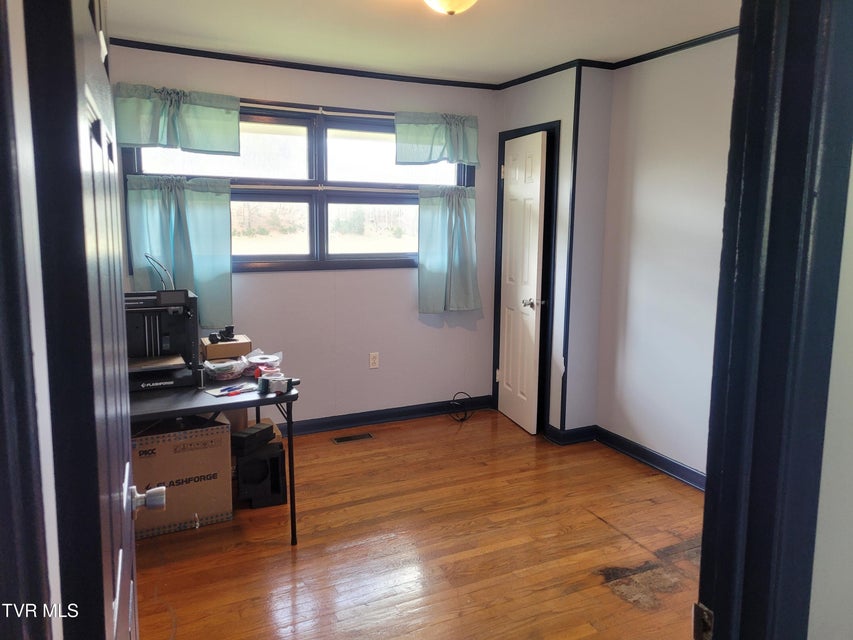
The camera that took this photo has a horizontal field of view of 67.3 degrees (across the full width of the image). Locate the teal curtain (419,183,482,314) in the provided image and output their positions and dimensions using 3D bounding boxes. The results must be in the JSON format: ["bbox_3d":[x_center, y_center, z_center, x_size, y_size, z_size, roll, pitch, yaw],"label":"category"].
[{"bbox_3d":[0.169,-0.502,4.643,0.520,0.900,0.080,-4,10,-26],"label":"teal curtain"}]

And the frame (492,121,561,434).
[{"bbox_3d":[0.719,-0.290,4.609,0.130,2.114,0.700,-4,10,-26],"label":"frame"}]

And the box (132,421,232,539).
[{"bbox_3d":[-1.256,0.727,3.230,0.460,0.500,0.440,-4,10,-26],"label":"box"}]

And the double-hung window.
[{"bbox_3d":[-0.700,-0.856,4.228,2.339,1.061,0.110,-4,10,-26],"label":"double-hung window"}]

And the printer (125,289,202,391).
[{"bbox_3d":[-1.258,0.064,2.948,0.365,0.440,0.400,-4,10,-26],"label":"printer"}]

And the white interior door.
[{"bbox_3d":[0.669,-0.242,4.525,0.037,2.025,0.600,-2,10,-17],"label":"white interior door"}]

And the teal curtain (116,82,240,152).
[{"bbox_3d":[-1.435,-1.161,3.740,0.680,0.355,0.080,-4,10,-26],"label":"teal curtain"}]

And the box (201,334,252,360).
[{"bbox_3d":[-1.065,0.148,3.418,0.228,0.078,0.195,-4,10,-26],"label":"box"}]

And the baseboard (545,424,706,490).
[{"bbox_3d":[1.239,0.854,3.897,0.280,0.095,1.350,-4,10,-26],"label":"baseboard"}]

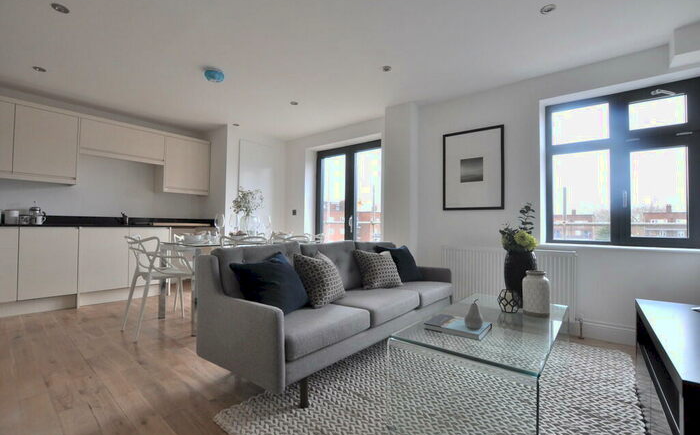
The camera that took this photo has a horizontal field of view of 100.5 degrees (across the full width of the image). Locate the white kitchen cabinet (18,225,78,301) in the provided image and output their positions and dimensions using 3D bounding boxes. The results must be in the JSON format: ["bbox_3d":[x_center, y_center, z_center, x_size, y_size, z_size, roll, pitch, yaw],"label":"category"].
[{"bbox_3d":[-3.256,0.456,3.131,0.580,0.708,0.422,0,-2,40],"label":"white kitchen cabinet"}]

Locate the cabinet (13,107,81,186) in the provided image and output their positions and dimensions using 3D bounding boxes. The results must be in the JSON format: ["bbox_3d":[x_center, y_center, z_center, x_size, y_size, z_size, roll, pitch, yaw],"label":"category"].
[{"bbox_3d":[-3.416,-0.769,3.276,0.330,0.770,0.475,0,-2,40],"label":"cabinet"}]

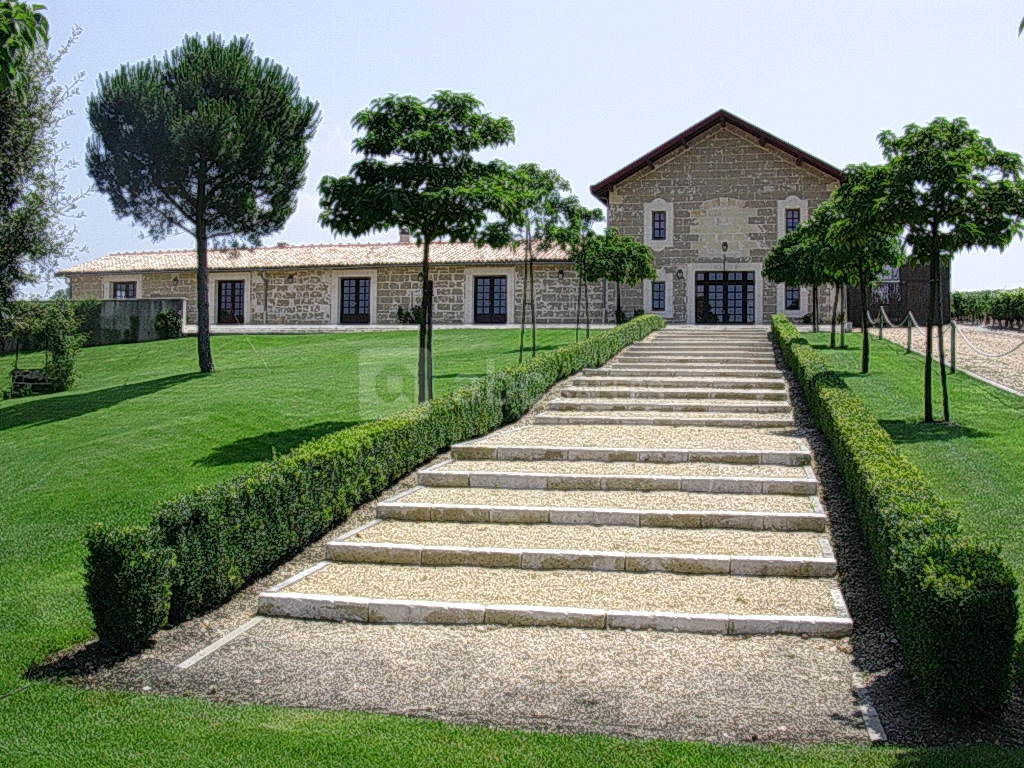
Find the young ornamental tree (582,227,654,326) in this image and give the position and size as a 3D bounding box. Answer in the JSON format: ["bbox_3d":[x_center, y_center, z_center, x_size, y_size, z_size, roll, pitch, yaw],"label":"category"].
[{"bbox_3d":[3.878,-3.836,39.851,2.800,3.770,2.800,1,3,11],"label":"young ornamental tree"}]

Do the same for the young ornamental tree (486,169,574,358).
[{"bbox_3d":[0.427,-3.012,28.300,2.400,5.400,2.400,0,-1,12],"label":"young ornamental tree"}]

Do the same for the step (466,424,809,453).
[{"bbox_3d":[1.966,0.868,16.300,4.500,0.250,5.000,0,-1,12],"label":"step"}]

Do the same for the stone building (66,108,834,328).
[{"bbox_3d":[-4.457,-7.853,57.883,42.500,9.500,14.000,1,3,14],"label":"stone building"}]

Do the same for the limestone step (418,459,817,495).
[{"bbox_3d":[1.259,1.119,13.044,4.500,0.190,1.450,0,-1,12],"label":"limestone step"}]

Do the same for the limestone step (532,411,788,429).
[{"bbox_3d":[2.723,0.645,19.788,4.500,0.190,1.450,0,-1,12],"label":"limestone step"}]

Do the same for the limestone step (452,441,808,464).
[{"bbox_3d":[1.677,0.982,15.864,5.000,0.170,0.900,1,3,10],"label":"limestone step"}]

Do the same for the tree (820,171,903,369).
[{"bbox_3d":[8.412,-2.680,26.193,2.350,4.910,2.350,1,3,11],"label":"tree"}]

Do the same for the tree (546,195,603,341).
[{"bbox_3d":[2.204,-3.844,37.400,2.150,5.250,2.150,0,-1,12],"label":"tree"}]

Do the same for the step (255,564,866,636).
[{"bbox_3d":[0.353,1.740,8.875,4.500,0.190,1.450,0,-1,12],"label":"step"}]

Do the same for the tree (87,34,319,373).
[{"bbox_3d":[-8.752,-5.112,31.000,6.500,9.500,6.500,0,-1,12],"label":"tree"}]

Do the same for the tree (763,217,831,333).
[{"bbox_3d":[10.319,-3.831,38.349,3.100,4.050,3.100,1,3,11],"label":"tree"}]

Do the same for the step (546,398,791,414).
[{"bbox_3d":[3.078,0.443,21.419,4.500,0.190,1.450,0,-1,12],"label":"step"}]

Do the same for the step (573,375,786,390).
[{"bbox_3d":[3.753,-0.020,24.654,4.600,0.150,1.300,1,3,10],"label":"step"}]

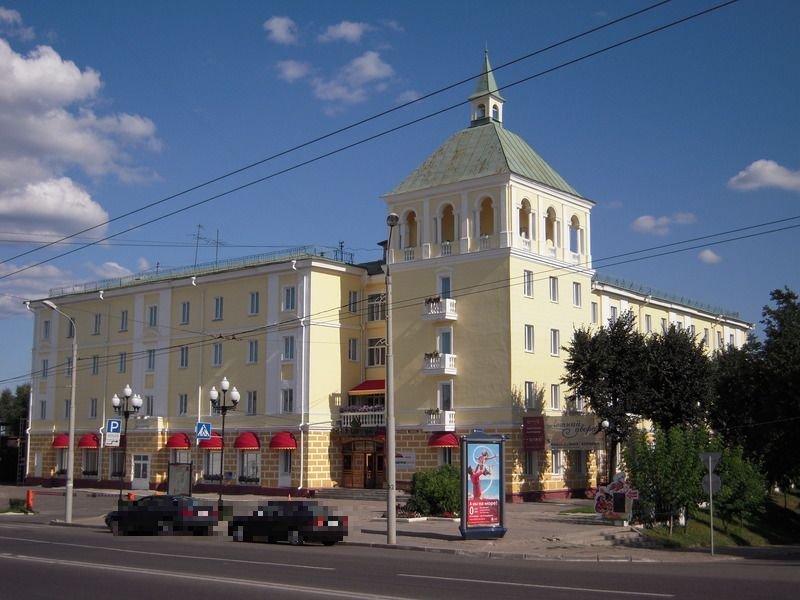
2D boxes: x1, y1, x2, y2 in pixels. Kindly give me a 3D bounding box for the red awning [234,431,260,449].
[{"bbox_3d":[-10.270,9.290,68.629,2.100,1.170,0.850,-6,-10,39],"label":"red awning"}]

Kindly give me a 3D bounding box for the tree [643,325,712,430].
[{"bbox_3d":[17.445,7.231,67.148,4.800,11.400,4.800,-2,-9,14],"label":"tree"}]

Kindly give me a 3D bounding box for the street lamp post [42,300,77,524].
[{"bbox_3d":[-13.986,4.558,42.131,0.350,8.900,1.900,-5,-10,33],"label":"street lamp post"}]

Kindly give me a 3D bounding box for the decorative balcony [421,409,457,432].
[{"bbox_3d":[2.407,7.435,63.598,1.700,1.257,1.015,-6,-11,39],"label":"decorative balcony"}]

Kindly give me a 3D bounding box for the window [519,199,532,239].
[{"bbox_3d":[7.694,-5.000,64.430,0.350,2.519,1.342,-6,-11,39],"label":"window"}]

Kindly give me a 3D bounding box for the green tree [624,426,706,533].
[{"bbox_3d":[10.462,6.976,41.047,3.200,4.300,3.000,-2,-9,14],"label":"green tree"}]

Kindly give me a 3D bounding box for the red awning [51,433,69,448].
[{"bbox_3d":[-26.864,11.155,82.298,2.100,1.170,0.850,-6,-10,39],"label":"red awning"}]

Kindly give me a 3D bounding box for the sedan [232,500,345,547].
[{"bbox_3d":[-4.053,7.991,37.426,4.500,1.410,1.730,-7,-11,41],"label":"sedan"}]

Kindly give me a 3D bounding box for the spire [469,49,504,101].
[{"bbox_3d":[5.772,-14.977,69.361,1.800,3.600,1.800,-6,-10,39],"label":"spire"}]

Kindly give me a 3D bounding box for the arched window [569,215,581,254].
[{"bbox_3d":[11.478,-4.323,68.989,0.350,2.616,1.371,-6,-11,39],"label":"arched window"}]

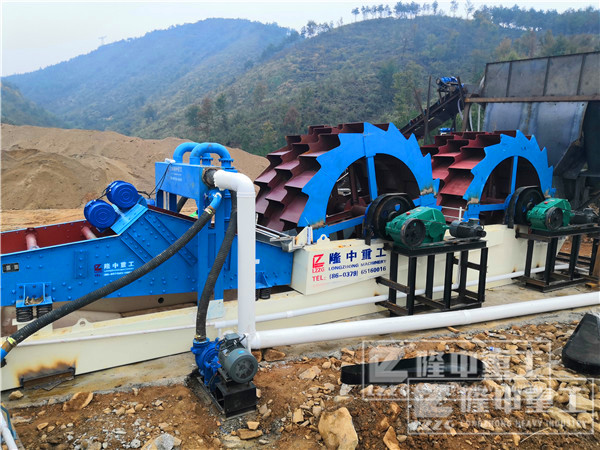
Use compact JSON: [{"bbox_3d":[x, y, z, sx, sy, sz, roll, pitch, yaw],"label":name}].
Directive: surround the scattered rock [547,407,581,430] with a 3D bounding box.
[{"bbox_3d":[2.297,1.677,4.057,0.300,0.110,0.140,9,11,42],"label":"scattered rock"}]

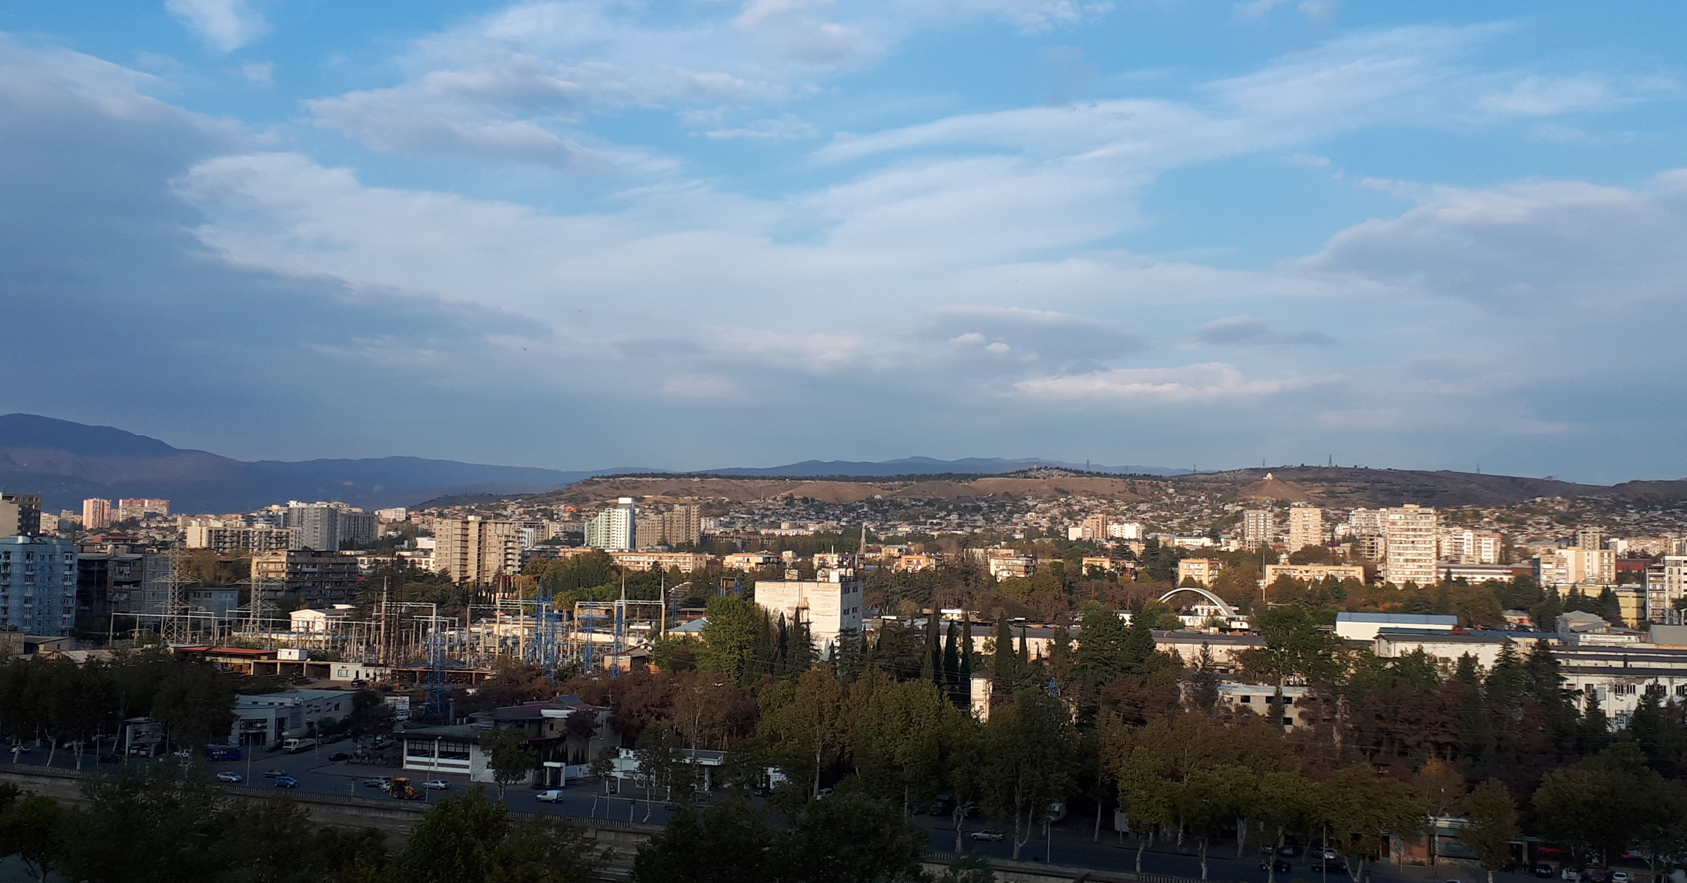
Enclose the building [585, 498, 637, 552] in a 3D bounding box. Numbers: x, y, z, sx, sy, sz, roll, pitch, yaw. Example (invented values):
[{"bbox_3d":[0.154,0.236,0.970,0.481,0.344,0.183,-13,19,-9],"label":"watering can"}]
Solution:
[{"bbox_3d":[-221.600,79.210,1252.400,44.300,49.230,17.000,1,-3,10],"label":"building"}]

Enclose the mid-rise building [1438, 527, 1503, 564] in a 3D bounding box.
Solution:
[{"bbox_3d":[489.540,81.760,1027.690,44.410,27.590,18.000,0,-3,22],"label":"mid-rise building"}]

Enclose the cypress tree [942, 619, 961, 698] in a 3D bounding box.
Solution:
[{"bbox_3d":[22.530,45.930,276.000,3.700,17.330,3.700,1,-3,0],"label":"cypress tree"}]

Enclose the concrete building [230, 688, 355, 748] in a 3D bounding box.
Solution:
[{"bbox_3d":[-112.910,57.120,270.390,15.310,9.300,18.000,0,-3,19],"label":"concrete building"}]

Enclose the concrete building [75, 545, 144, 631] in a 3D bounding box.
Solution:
[{"bbox_3d":[-206.600,42.030,369.170,16.250,23.590,13.000,2,-3,-22],"label":"concrete building"}]

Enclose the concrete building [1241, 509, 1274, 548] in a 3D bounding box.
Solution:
[{"bbox_3d":[393.240,83.920,1247.760,27.680,40.320,17.000,0,-3,17],"label":"concrete building"}]

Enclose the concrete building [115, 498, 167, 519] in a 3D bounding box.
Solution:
[{"bbox_3d":[-753.430,79.560,1417.070,45.100,34.130,15.000,2,-3,-10],"label":"concrete building"}]

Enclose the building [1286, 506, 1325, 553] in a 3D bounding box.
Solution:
[{"bbox_3d":[345.710,67.400,983.200,23.720,38.260,17.000,0,-3,24],"label":"building"}]

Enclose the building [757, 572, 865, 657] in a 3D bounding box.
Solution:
[{"bbox_3d":[-8.060,43.980,320.210,21.400,24.560,19.000,0,-3,16],"label":"building"}]

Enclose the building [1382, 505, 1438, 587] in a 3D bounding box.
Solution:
[{"bbox_3d":[273.320,51.830,634.480,23.540,41.990,16.000,0,-3,20],"label":"building"}]

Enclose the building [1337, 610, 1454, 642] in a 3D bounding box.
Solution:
[{"bbox_3d":[159.360,54.590,380.920,31.420,8.920,16.000,0,-3,20],"label":"building"}]

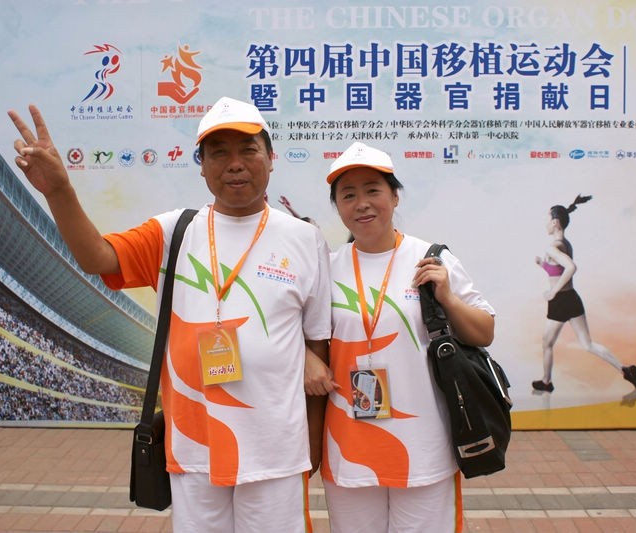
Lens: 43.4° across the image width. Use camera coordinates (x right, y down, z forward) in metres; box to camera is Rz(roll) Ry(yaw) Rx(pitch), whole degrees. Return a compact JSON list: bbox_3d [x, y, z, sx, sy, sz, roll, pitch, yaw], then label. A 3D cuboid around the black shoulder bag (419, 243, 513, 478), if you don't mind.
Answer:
[{"bbox_3d":[0.388,0.208,2.060,0.170,0.550,0.340,-12,4,15],"label":"black shoulder bag"}]

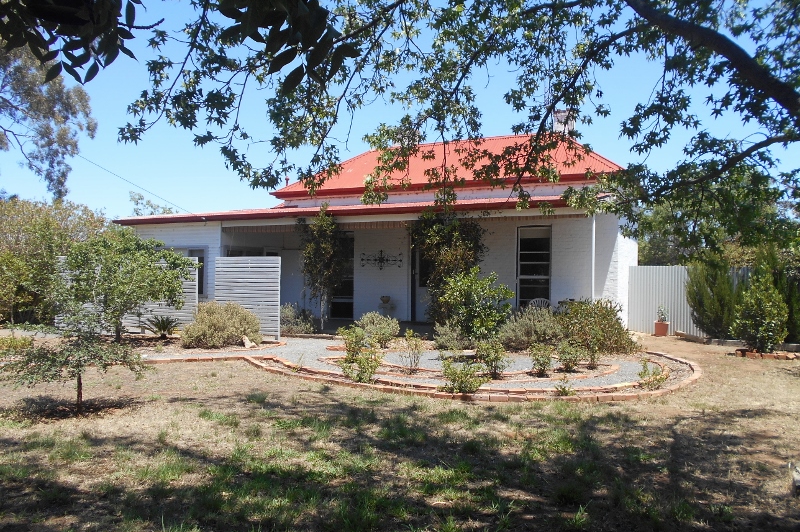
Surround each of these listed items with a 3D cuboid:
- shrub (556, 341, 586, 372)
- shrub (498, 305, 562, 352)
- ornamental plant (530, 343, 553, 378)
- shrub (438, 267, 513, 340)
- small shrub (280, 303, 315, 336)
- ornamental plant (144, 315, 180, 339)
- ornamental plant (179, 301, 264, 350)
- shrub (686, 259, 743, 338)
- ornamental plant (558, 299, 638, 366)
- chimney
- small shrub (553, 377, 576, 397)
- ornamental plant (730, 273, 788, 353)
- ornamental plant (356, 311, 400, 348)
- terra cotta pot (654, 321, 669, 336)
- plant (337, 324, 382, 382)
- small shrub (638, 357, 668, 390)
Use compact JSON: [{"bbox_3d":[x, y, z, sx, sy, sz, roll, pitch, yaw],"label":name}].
[{"bbox_3d":[2.840,1.490,9.950,0.500,0.510,0.480,0,0,16],"label":"shrub"},{"bbox_3d":[2.822,1.280,12.796,1.400,0.930,1.250,0,0,0],"label":"shrub"},{"bbox_3d":[2.244,1.466,9.596,0.390,0.530,0.390,0,0,0],"label":"ornamental plant"},{"bbox_3d":[1.633,0.844,13.000,1.580,1.700,1.500,0,0,7],"label":"shrub"},{"bbox_3d":[-2.561,1.305,14.800,1.000,0.810,0.850,0,0,-10],"label":"small shrub"},{"bbox_3d":[-5.715,1.450,14.400,0.950,0.560,0.900,1,0,-22],"label":"ornamental plant"},{"bbox_3d":[-3.920,1.232,13.196,1.750,0.930,1.500,0,0,0],"label":"ornamental plant"},{"bbox_3d":[7.797,0.797,14.898,1.350,1.980,1.300,0,0,0],"label":"shrub"},{"bbox_3d":[3.877,1.164,11.797,1.600,1.170,1.500,0,0,0],"label":"ornamental plant"},{"bbox_3d":[4.707,-4.103,17.300,0.560,0.850,0.580,0,0,24],"label":"chimney"},{"bbox_3d":[2.202,1.596,8.045,0.330,0.260,0.310,0,0,0],"label":"small shrub"},{"bbox_3d":[7.537,0.938,12.597,1.200,1.680,1.150,0,0,0],"label":"ornamental plant"},{"bbox_3d":[-0.458,1.353,12.800,0.930,0.790,0.880,0,0,-2],"label":"ornamental plant"},{"bbox_3d":[6.700,1.590,15.396,0.360,0.380,0.360,0,0,0],"label":"terra cotta pot"},{"bbox_3d":[-0.605,1.279,9.196,0.660,0.860,0.650,0,0,0],"label":"plant"},{"bbox_3d":[3.579,1.505,8.450,0.420,0.460,0.400,0,0,23],"label":"small shrub"}]

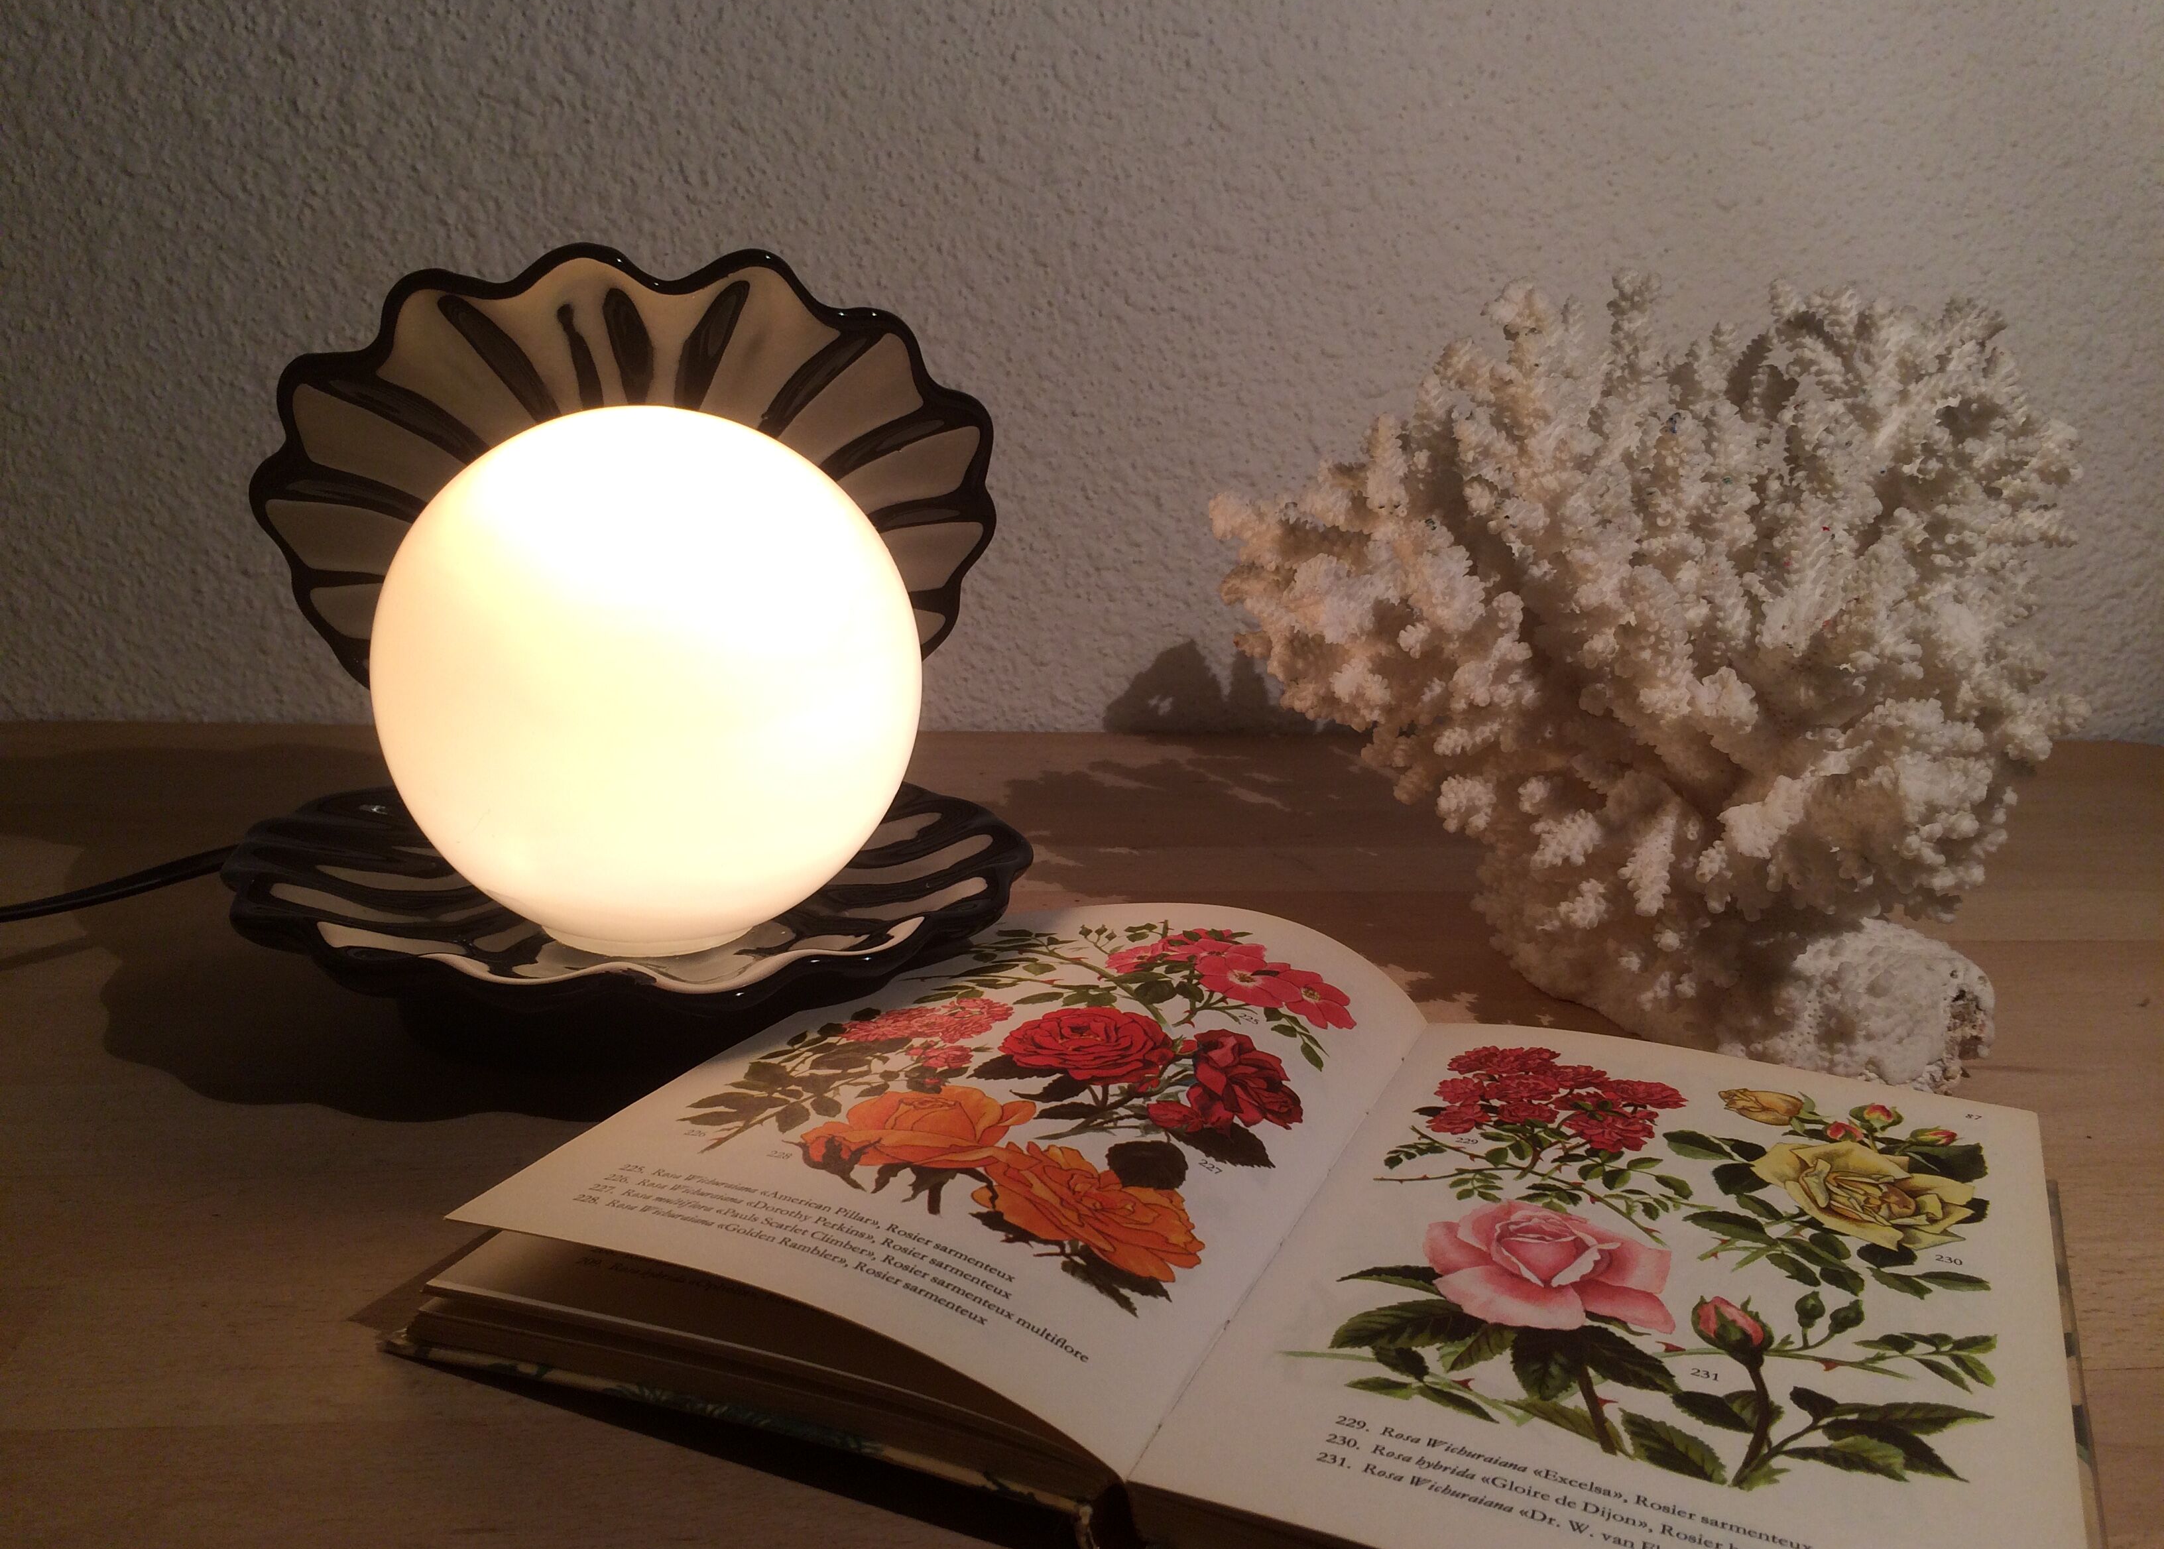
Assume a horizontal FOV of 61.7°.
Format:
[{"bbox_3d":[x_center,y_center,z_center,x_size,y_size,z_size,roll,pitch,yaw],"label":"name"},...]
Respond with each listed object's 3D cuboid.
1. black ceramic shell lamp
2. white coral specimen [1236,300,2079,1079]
[{"bbox_3d":[-0.116,-0.035,0.455,0.210,0.186,0.170,-2,17,-15],"label":"black ceramic shell lamp"},{"bbox_3d":[0.149,-0.031,0.472,0.224,0.190,0.160,4,17,6],"label":"white coral specimen"}]

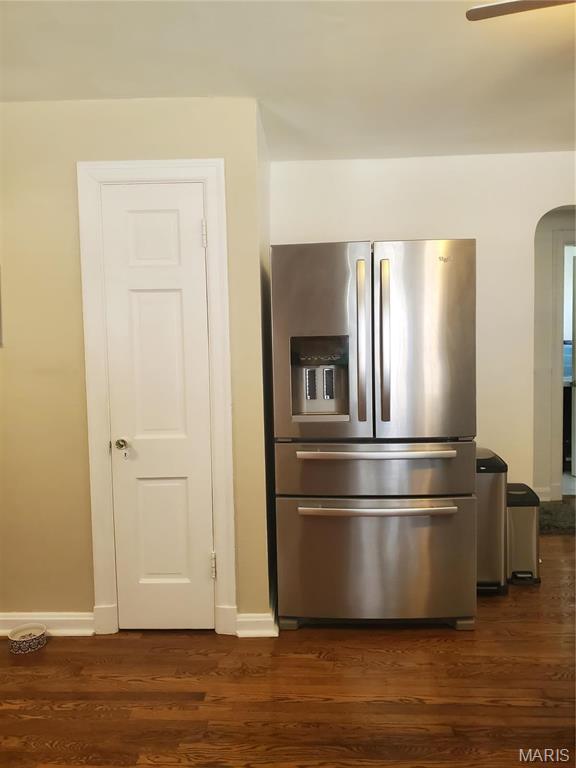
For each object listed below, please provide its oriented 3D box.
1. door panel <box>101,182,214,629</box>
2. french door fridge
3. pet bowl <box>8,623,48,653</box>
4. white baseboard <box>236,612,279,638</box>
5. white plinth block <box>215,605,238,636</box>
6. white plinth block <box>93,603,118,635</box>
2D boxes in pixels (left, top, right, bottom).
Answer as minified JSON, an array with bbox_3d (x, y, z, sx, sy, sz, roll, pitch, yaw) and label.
[{"bbox_3d":[-0.587,0.123,2.654,0.456,2.045,0.040,-1,3,2],"label":"door panel"},{"bbox_3d":[0.406,0.238,2.973,0.905,1.775,0.865,-1,3,2],"label":"french door fridge"},{"bbox_3d":[-1.169,1.149,2.594,0.158,0.062,0.158,-1,3,0],"label":"pet bowl"},{"bbox_3d":[-0.138,1.106,2.649,0.186,0.100,0.042,-1,3,2],"label":"white baseboard"},{"bbox_3d":[-0.284,1.098,2.686,0.102,0.132,0.032,-1,3,2],"label":"white plinth block"},{"bbox_3d":[-0.848,1.107,2.707,0.117,0.132,0.032,-1,3,2],"label":"white plinth block"}]

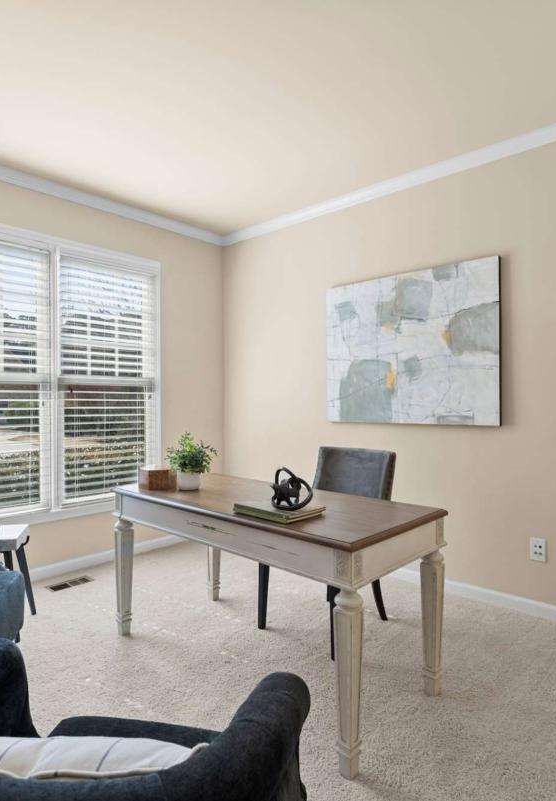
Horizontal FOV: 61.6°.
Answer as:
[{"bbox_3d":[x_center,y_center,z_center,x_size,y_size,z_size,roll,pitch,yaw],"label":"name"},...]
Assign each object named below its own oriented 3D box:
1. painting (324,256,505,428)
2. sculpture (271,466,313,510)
[{"bbox_3d":[0.843,-0.352,3.168,1.220,1.010,0.040,0,0,40],"label":"painting"},{"bbox_3d":[0.060,0.358,1.930,0.170,0.165,0.150,0,0,43],"label":"sculpture"}]

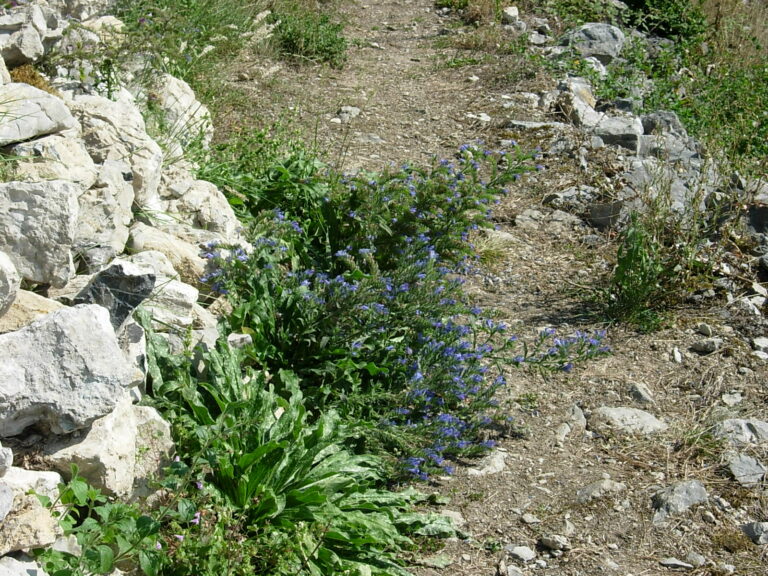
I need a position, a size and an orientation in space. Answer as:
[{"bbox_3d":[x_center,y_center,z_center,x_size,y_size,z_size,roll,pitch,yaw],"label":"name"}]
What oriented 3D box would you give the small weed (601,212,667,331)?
[{"bbox_3d":[0.520,-0.034,3.329,0.140,0.262,0.135,0,23,0],"label":"small weed"}]

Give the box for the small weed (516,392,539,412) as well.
[{"bbox_3d":[0.274,0.217,3.031,0.045,0.031,0.043,0,23,0],"label":"small weed"}]

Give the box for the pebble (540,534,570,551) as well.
[{"bbox_3d":[0.276,0.412,2.585,0.050,0.022,0.034,0,23,0],"label":"pebble"}]

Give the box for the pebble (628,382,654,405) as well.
[{"bbox_3d":[0.493,0.202,3.058,0.050,0.038,0.043,0,23,0],"label":"pebble"}]

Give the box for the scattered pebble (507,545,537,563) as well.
[{"bbox_3d":[0.220,0.424,2.554,0.047,0.023,0.037,0,23,0],"label":"scattered pebble"}]

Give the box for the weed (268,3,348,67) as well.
[{"bbox_3d":[-0.250,-0.835,5.281,0.265,0.210,0.240,0,23,0],"label":"weed"}]

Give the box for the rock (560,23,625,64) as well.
[{"bbox_3d":[0.665,-0.780,5.093,0.205,0.135,0.170,0,23,0],"label":"rock"}]

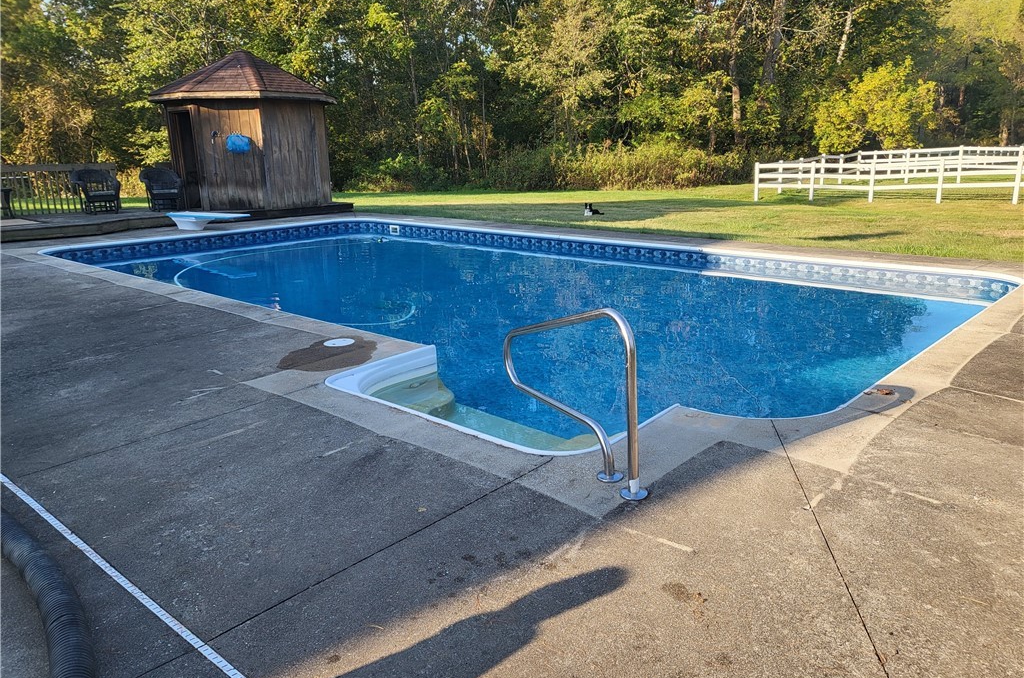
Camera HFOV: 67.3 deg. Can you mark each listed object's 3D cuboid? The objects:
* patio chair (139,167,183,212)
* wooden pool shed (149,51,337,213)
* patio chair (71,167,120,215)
[{"bbox_3d":[-7.857,-3.340,17.211,0.780,0.912,0.700,12,19,42],"label":"patio chair"},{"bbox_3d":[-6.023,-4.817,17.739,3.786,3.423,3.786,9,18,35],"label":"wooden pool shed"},{"bbox_3d":[-9.142,-3.239,16.898,0.780,0.932,0.700,12,19,42],"label":"patio chair"}]

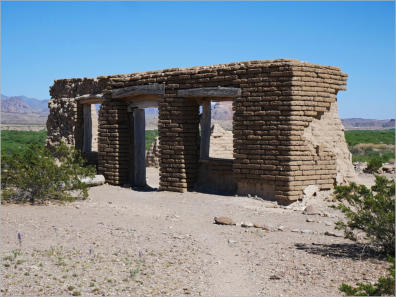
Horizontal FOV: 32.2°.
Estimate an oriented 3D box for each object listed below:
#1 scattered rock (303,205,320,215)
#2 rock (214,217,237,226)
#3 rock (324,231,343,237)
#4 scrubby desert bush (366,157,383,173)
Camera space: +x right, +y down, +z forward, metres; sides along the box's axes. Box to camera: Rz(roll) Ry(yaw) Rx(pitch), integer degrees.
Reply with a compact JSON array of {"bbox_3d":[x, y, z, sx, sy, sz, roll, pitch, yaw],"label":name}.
[{"bbox_3d":[2.258,1.211,13.651,0.320,0.170,0.250,0,2,0],"label":"scattered rock"},{"bbox_3d":[0.485,1.269,12.099,0.350,0.145,0.250,1,2,18],"label":"rock"},{"bbox_3d":[2.141,1.343,10.842,0.260,0.070,0.170,0,2,12],"label":"rock"},{"bbox_3d":[6.956,0.616,27.043,0.620,0.580,0.600,0,2,0],"label":"scrubby desert bush"}]

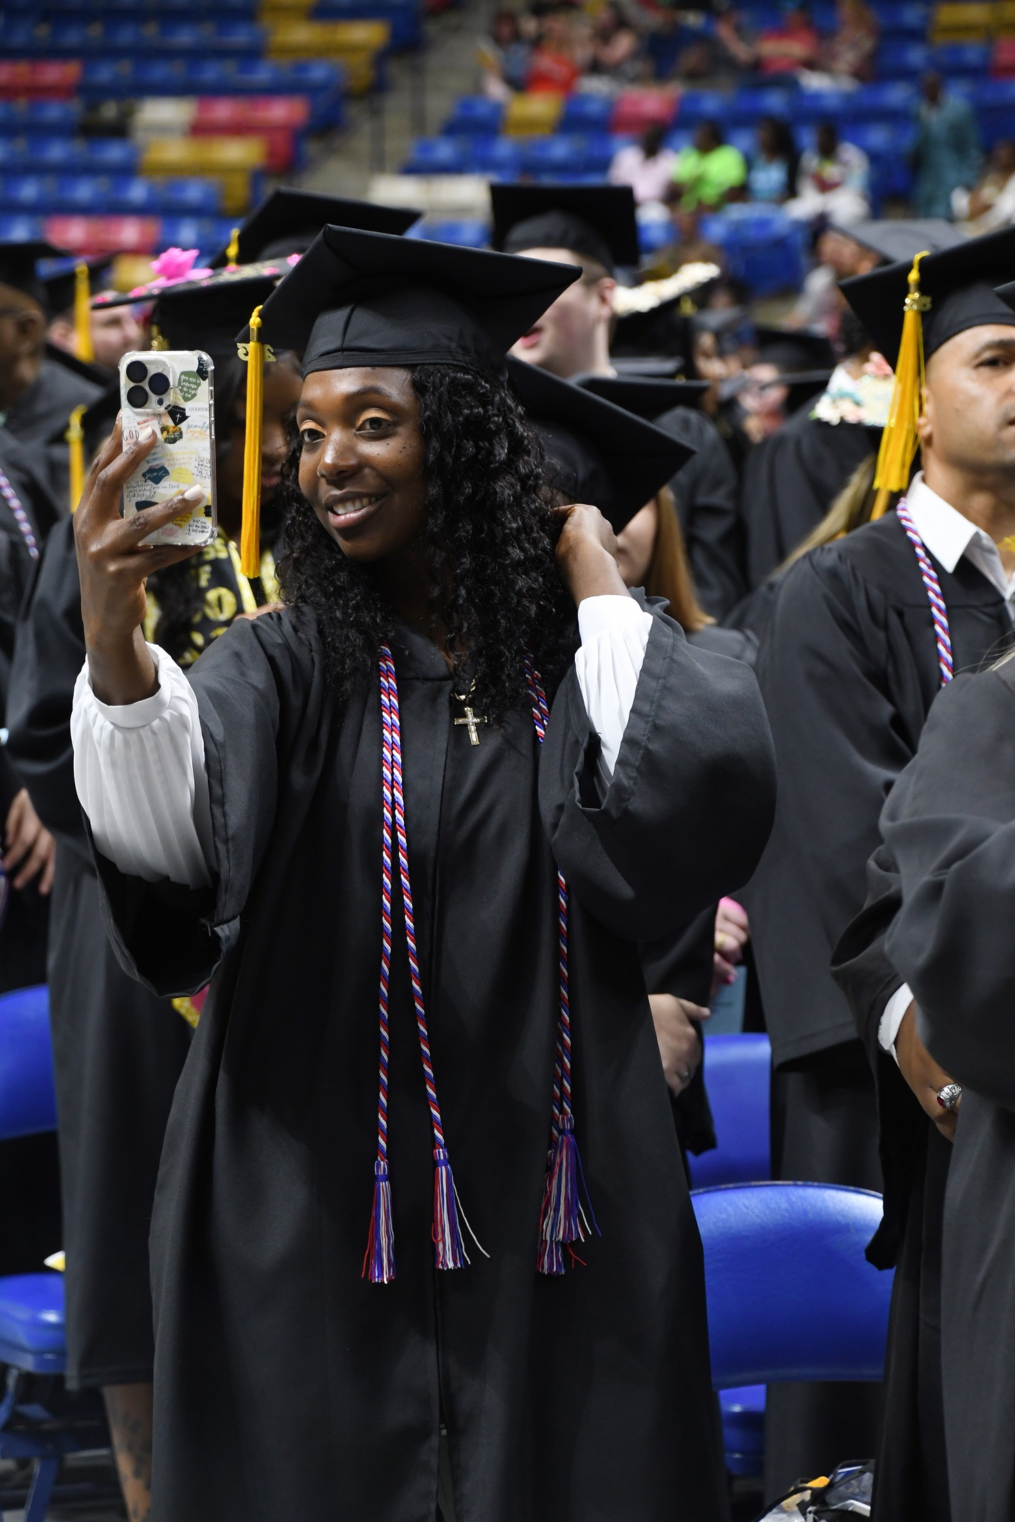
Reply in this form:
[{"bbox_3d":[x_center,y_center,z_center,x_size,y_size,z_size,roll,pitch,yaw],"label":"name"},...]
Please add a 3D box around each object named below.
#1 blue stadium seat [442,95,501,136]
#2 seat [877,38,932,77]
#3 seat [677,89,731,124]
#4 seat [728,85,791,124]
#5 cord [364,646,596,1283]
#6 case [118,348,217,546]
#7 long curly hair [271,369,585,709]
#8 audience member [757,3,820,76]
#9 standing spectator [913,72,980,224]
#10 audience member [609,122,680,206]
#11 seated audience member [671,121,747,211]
[{"bbox_3d":[-0.275,-4.762,44.031,0.480,0.700,0.500,2,5,23],"label":"blue stadium seat"},{"bbox_3d":[3.013,-5.137,43.444,0.480,0.700,0.500,2,5,23],"label":"seat"},{"bbox_3d":[1.548,-4.960,45.334,0.480,0.740,0.480,2,6,22],"label":"seat"},{"bbox_3d":[1.993,-4.965,45.134,0.480,0.740,0.480,2,6,22],"label":"seat"},{"bbox_3d":[-0.027,0.150,4.970,0.205,0.606,0.180,0,5,3],"label":"cord"},{"bbox_3d":[-0.265,-0.244,4.460,0.076,0.152,0.013,0,6,18],"label":"case"},{"bbox_3d":[-0.070,-0.206,4.950,0.250,0.335,0.250,2,6,25],"label":"long curly hair"},{"bbox_3d":[2.145,-5.176,43.662,0.520,1.220,0.750,2,5,20],"label":"audience member"},{"bbox_3d":[3.106,-4.019,40.457,0.540,1.720,0.360,2,6,25],"label":"standing spectator"},{"bbox_3d":[1.041,-4.349,44.659,0.520,1.270,0.750,2,6,22],"label":"audience member"},{"bbox_3d":[1.450,-4.012,41.217,0.550,1.200,0.750,2,5,18],"label":"seated audience member"}]

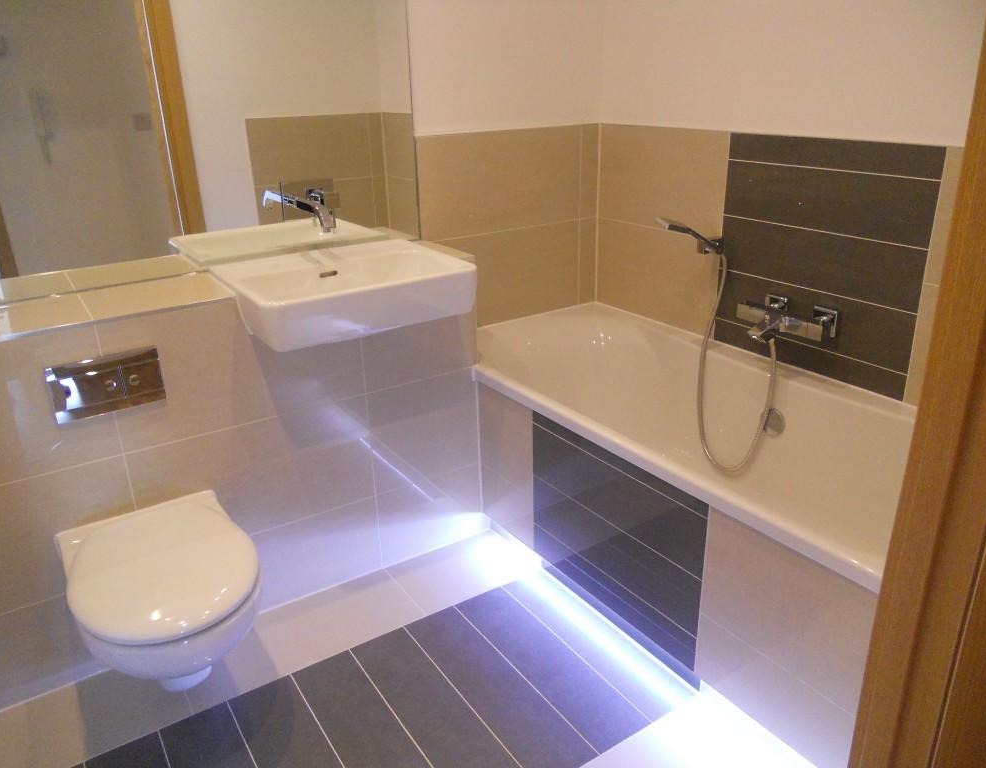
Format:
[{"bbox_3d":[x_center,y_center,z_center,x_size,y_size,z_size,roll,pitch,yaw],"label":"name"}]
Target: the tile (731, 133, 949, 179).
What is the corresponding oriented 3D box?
[{"bbox_3d":[0.828,-0.573,1.987,0.012,0.075,0.603,-15,25,-30],"label":"tile"}]

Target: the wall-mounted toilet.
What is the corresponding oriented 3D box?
[{"bbox_3d":[-0.687,0.528,1.717,0.352,0.350,0.530,-15,25,-30],"label":"wall-mounted toilet"}]

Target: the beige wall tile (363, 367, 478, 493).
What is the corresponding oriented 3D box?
[{"bbox_3d":[-0.189,0.129,2.259,0.347,0.304,0.012,-15,25,-30],"label":"beige wall tile"}]

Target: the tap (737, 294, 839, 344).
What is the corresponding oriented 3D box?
[{"bbox_3d":[0.748,-0.166,2.098,0.175,0.077,0.265,-15,25,-30],"label":"tap"}]

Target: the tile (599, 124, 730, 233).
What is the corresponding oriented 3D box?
[{"bbox_3d":[0.511,-0.634,2.468,0.010,0.300,0.550,-15,25,-30],"label":"tile"}]

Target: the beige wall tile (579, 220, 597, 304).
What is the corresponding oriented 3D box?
[{"bbox_3d":[0.327,-0.427,2.775,0.077,0.302,0.010,-15,25,-30],"label":"beige wall tile"}]

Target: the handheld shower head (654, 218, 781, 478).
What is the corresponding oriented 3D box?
[{"bbox_3d":[0.643,-0.097,2.267,0.220,0.725,0.330,-15,25,-30],"label":"handheld shower head"}]

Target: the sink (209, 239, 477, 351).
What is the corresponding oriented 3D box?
[{"bbox_3d":[-0.382,-0.231,2.057,0.562,0.139,0.445,-15,25,-30],"label":"sink"}]

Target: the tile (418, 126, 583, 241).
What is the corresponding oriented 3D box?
[{"bbox_3d":[0.033,-0.634,2.509,0.609,0.305,0.012,-15,25,-30],"label":"tile"}]

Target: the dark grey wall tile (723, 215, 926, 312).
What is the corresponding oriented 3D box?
[{"bbox_3d":[0.831,-0.322,2.076,0.010,0.151,0.599,-15,25,-30],"label":"dark grey wall tile"}]

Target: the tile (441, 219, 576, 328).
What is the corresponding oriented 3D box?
[{"bbox_3d":[0.041,-0.352,2.620,0.609,0.300,0.012,-15,25,-30],"label":"tile"}]

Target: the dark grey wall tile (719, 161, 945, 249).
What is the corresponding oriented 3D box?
[{"bbox_3d":[0.831,-0.467,2.029,0.012,0.154,0.603,-15,25,-30],"label":"dark grey wall tile"}]

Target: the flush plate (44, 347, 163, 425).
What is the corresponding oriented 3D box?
[{"bbox_3d":[-0.834,0.002,1.737,0.226,0.128,0.014,-15,25,-30],"label":"flush plate"}]

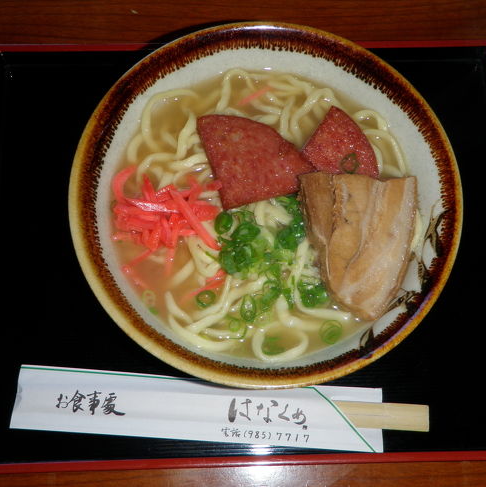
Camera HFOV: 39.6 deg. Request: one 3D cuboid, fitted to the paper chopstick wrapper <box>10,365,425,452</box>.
[{"bbox_3d":[-0.011,0.088,0.358,0.220,0.007,0.033,4,73,0],"label":"paper chopstick wrapper"}]

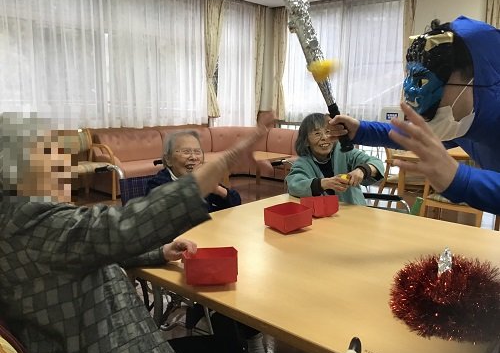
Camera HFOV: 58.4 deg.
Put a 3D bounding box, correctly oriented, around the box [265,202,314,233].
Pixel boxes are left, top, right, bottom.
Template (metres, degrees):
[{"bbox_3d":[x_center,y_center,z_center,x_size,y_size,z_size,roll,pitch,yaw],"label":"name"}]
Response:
[{"bbox_3d":[0.166,0.178,1.931,0.162,0.078,0.130,-9,16,-38],"label":"box"}]

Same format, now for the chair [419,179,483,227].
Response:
[{"bbox_3d":[1.712,0.203,3.685,0.520,0.800,0.460,11,16,37],"label":"chair"}]

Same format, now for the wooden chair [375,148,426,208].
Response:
[{"bbox_3d":[1.607,0.020,4.497,0.520,0.800,0.460,6,14,23],"label":"wooden chair"}]

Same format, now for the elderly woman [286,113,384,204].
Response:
[{"bbox_3d":[0.466,0.248,2.445,0.550,1.148,0.660,-2,13,-14],"label":"elderly woman"}]

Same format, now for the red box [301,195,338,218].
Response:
[{"bbox_3d":[0.336,0.135,2.141,0.128,0.078,0.145,-2,13,-13],"label":"red box"}]

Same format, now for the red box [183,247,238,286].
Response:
[{"bbox_3d":[-0.121,0.281,1.428,0.158,0.084,0.115,0,13,-2],"label":"red box"}]

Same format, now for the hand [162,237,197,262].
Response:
[{"bbox_3d":[-0.217,0.231,1.410,0.110,0.068,0.080,-2,13,-12],"label":"hand"}]

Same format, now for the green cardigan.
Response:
[{"bbox_3d":[0.456,0.114,2.464,0.520,0.562,0.380,-2,13,-14],"label":"green cardigan"}]

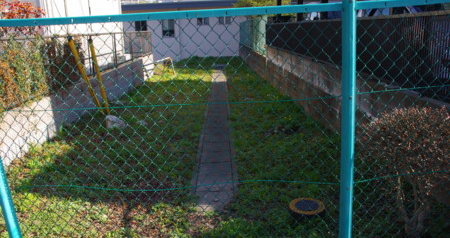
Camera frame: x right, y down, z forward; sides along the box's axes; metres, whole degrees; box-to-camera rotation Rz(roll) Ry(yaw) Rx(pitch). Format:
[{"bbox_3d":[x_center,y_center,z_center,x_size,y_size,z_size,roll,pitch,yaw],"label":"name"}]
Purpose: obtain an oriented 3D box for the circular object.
[{"bbox_3d":[0.637,0.705,2.608,0.275,0.065,0.275,-2,15,0],"label":"circular object"}]

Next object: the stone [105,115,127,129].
[{"bbox_3d":[-1.634,0.052,5.050,0.300,0.180,0.210,-7,16,-18],"label":"stone"}]

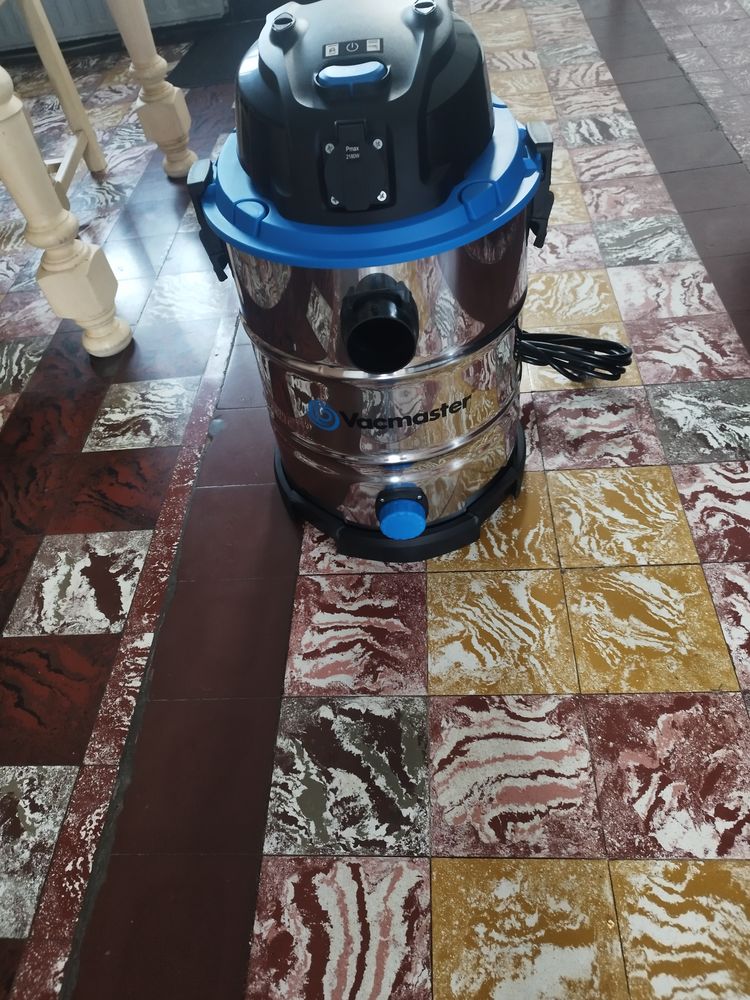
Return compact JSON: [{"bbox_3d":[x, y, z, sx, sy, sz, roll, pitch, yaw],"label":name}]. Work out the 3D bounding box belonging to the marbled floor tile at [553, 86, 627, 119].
[{"bbox_3d":[0.651,-1.202,2.109,0.200,0.012,0.200,-2,49,7],"label":"marbled floor tile"}]

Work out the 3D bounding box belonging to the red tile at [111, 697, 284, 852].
[{"bbox_3d":[-0.227,0.357,0.910,0.194,0.012,0.200,-2,49,7],"label":"red tile"}]

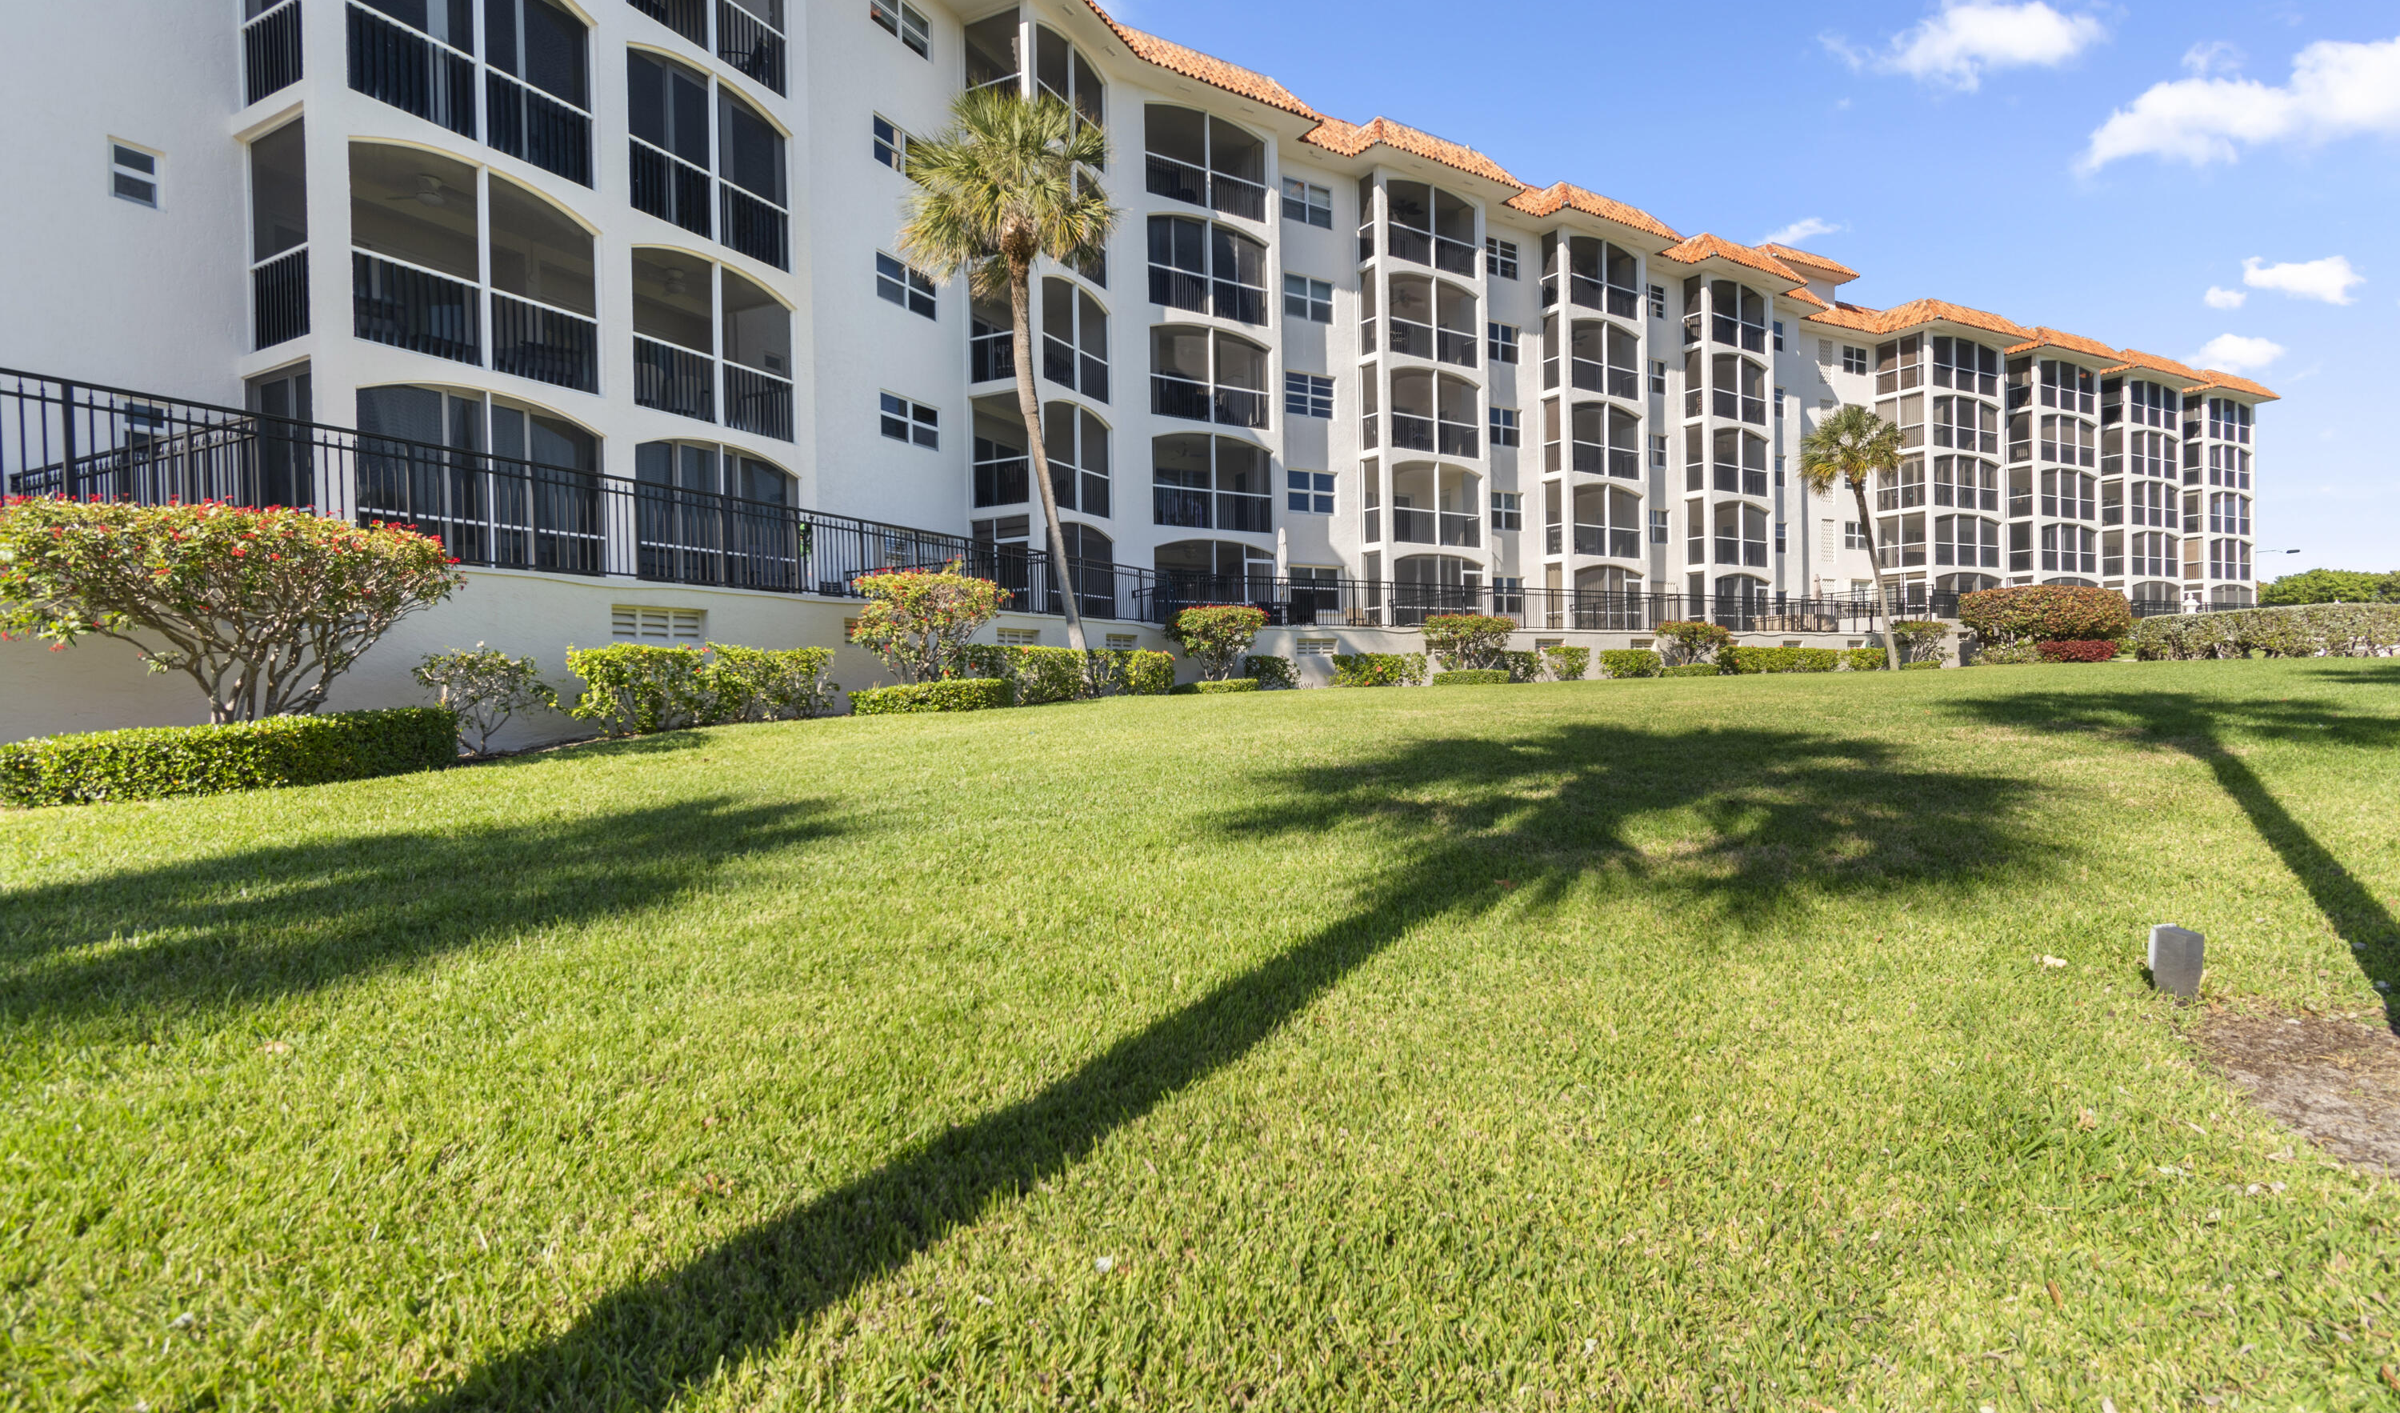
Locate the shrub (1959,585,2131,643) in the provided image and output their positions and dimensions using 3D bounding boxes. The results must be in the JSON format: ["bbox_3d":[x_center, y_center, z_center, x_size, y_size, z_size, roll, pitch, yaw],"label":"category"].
[{"bbox_3d":[30.384,-2.968,35.969,4.400,2.700,3.000,0,1,40],"label":"shrub"}]

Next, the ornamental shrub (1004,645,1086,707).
[{"bbox_3d":[-2.531,-0.522,16.358,0.800,0.930,1.600,0,1,29],"label":"ornamental shrub"}]

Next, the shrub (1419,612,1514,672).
[{"bbox_3d":[6.427,-1.366,23.884,2.100,1.660,1.800,-2,1,-31],"label":"shrub"}]

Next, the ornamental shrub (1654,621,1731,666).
[{"bbox_3d":[14.034,-1.671,28.512,2.150,1.500,1.900,-1,1,12],"label":"ornamental shrub"}]

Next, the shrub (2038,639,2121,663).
[{"bbox_3d":[29.856,-1.849,33.985,2.100,0.830,1.400,0,1,41],"label":"shrub"}]

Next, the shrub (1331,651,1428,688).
[{"bbox_3d":[4.097,-0.841,23.000,2.250,0.820,0.950,-2,1,-31],"label":"shrub"}]

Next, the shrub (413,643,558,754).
[{"bbox_3d":[-6.716,-0.079,9.400,0.950,1.020,1.100,-1,1,29],"label":"shrub"}]

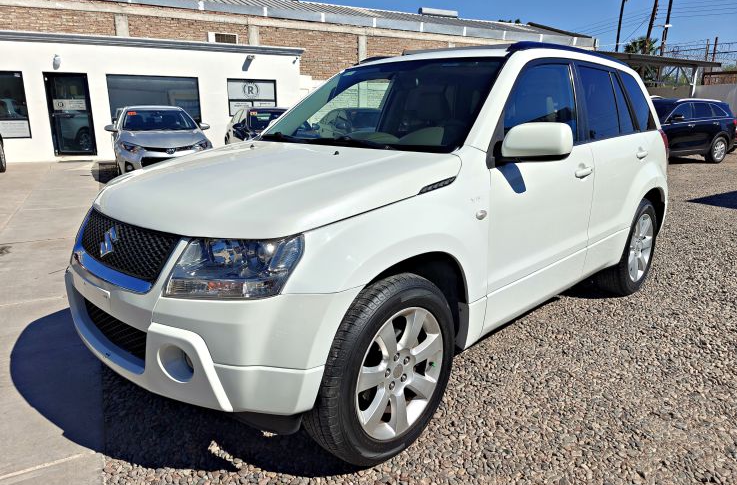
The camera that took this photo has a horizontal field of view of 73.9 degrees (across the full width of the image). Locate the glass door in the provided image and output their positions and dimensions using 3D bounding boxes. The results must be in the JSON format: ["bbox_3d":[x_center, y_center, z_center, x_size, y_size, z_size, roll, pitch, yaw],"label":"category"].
[{"bbox_3d":[-8.137,-3.481,13.412,1.040,2.200,0.080,-5,15,-22],"label":"glass door"}]

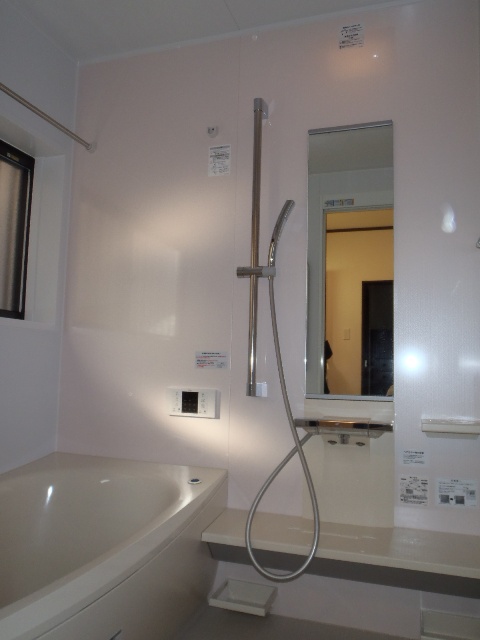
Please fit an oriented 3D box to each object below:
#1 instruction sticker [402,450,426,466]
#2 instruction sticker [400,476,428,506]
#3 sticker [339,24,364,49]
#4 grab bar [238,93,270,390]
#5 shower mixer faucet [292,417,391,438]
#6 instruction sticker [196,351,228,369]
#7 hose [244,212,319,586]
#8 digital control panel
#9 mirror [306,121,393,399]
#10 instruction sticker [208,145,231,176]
[{"bbox_3d":[0.573,0.456,1.699,0.071,0.051,0.004,0,-6,19],"label":"instruction sticker"},{"bbox_3d":[0.571,0.559,1.689,0.090,0.094,0.004,0,-6,19],"label":"instruction sticker"},{"bbox_3d":[0.411,-1.042,1.905,0.091,0.088,0.004,0,-6,19],"label":"sticker"},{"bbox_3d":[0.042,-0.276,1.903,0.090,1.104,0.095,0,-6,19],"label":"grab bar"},{"bbox_3d":[0.350,0.352,1.713,0.307,0.048,0.137,0,-6,19],"label":"shower mixer faucet"},{"bbox_3d":[-0.106,0.152,1.957,0.134,0.062,0.004,0,-6,19],"label":"instruction sticker"},{"bbox_3d":[0.161,0.181,1.651,0.224,1.181,0.232,0,-6,19],"label":"hose"},{"bbox_3d":[-0.172,0.312,1.947,0.189,0.102,0.035,0,-6,19],"label":"digital control panel"},{"bbox_3d":[0.386,-0.212,1.823,0.300,0.980,0.015,0,-6,19],"label":"mirror"},{"bbox_3d":[-0.079,-0.623,2.027,0.092,0.122,0.004,0,-6,19],"label":"instruction sticker"}]

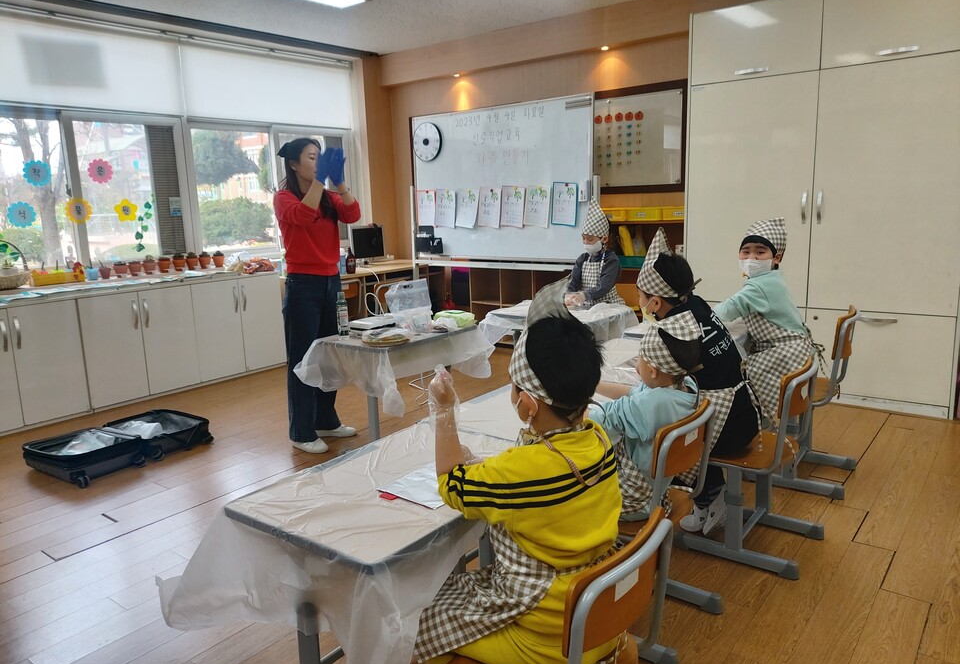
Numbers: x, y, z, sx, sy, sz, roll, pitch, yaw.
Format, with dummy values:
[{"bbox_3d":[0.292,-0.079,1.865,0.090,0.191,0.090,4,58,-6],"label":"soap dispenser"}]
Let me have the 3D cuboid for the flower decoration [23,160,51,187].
[{"bbox_3d":[-2.947,-1.056,4.618,0.010,0.174,0.169,7,14,37],"label":"flower decoration"}]

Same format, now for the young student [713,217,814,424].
[{"bbox_3d":[1.301,0.064,3.232,0.480,1.180,0.380,2,12,18],"label":"young student"}]

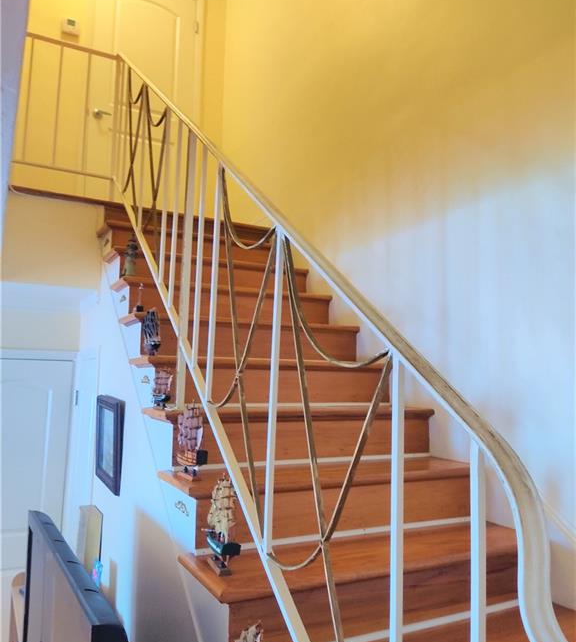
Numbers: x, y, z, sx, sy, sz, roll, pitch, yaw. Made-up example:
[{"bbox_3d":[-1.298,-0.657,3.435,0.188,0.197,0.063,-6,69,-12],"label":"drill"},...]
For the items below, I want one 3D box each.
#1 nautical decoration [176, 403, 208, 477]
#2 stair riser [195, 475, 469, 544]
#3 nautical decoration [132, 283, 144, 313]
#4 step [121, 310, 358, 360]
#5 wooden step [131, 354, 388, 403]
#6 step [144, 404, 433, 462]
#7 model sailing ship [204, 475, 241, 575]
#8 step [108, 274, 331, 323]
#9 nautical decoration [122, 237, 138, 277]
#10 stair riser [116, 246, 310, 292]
[{"bbox_3d":[-0.296,0.361,1.828,0.058,0.225,0.205,3,-6,-25],"label":"nautical decoration"},{"bbox_3d":[0.205,0.588,1.850,1.019,0.141,0.025,4,-6,-26],"label":"stair riser"},{"bbox_3d":[-0.649,-0.091,2.623,0.050,0.147,0.050,3,-6,-25],"label":"nautical decoration"},{"bbox_3d":[-0.199,0.097,2.695,1.074,0.180,0.291,4,-6,-26],"label":"step"},{"bbox_3d":[-0.086,0.256,2.440,1.074,0.180,0.291,4,-6,-26],"label":"wooden step"},{"bbox_3d":[0.028,0.415,2.185,1.074,0.180,0.291,4,-6,-26],"label":"step"},{"bbox_3d":[-0.171,0.501,1.509,0.067,0.232,0.195,3,-6,-20],"label":"model sailing ship"},{"bbox_3d":[-0.313,-0.062,2.950,1.074,0.180,0.291,4,-6,-26],"label":"step"},{"bbox_3d":[-0.718,-0.285,2.739,0.060,0.205,0.060,4,-6,-26],"label":"nautical decoration"},{"bbox_3d":[-0.376,-0.239,3.204,1.059,0.174,0.050,3,-6,-25],"label":"stair riser"}]

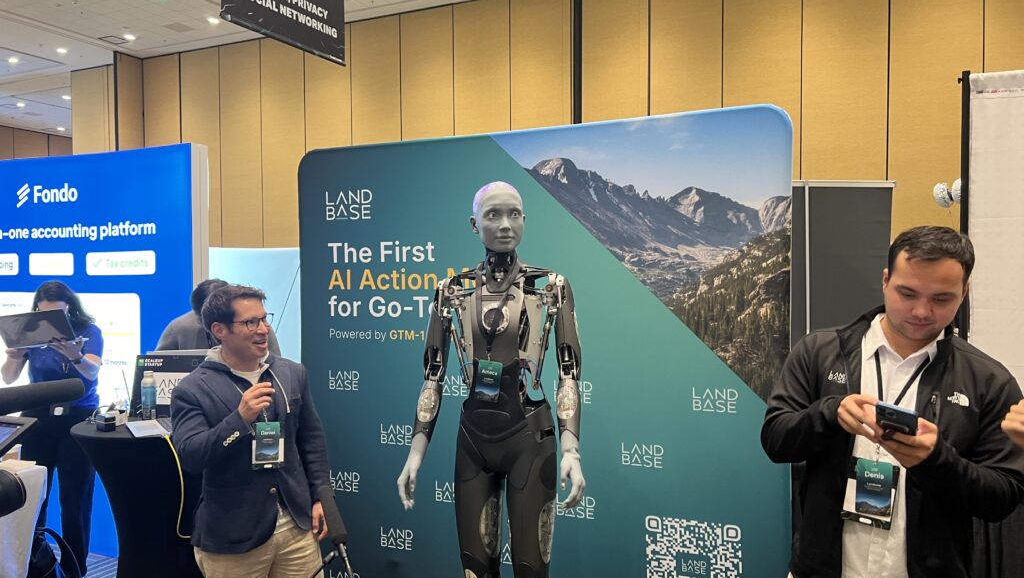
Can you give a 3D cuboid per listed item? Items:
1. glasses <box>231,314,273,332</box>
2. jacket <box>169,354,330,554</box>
[{"bbox_3d":[-0.919,0.114,2.648,0.145,0.045,0.140,0,12,24],"label":"glasses"},{"bbox_3d":[-0.904,0.562,2.660,0.510,0.690,0.340,-1,1,-41],"label":"jacket"}]

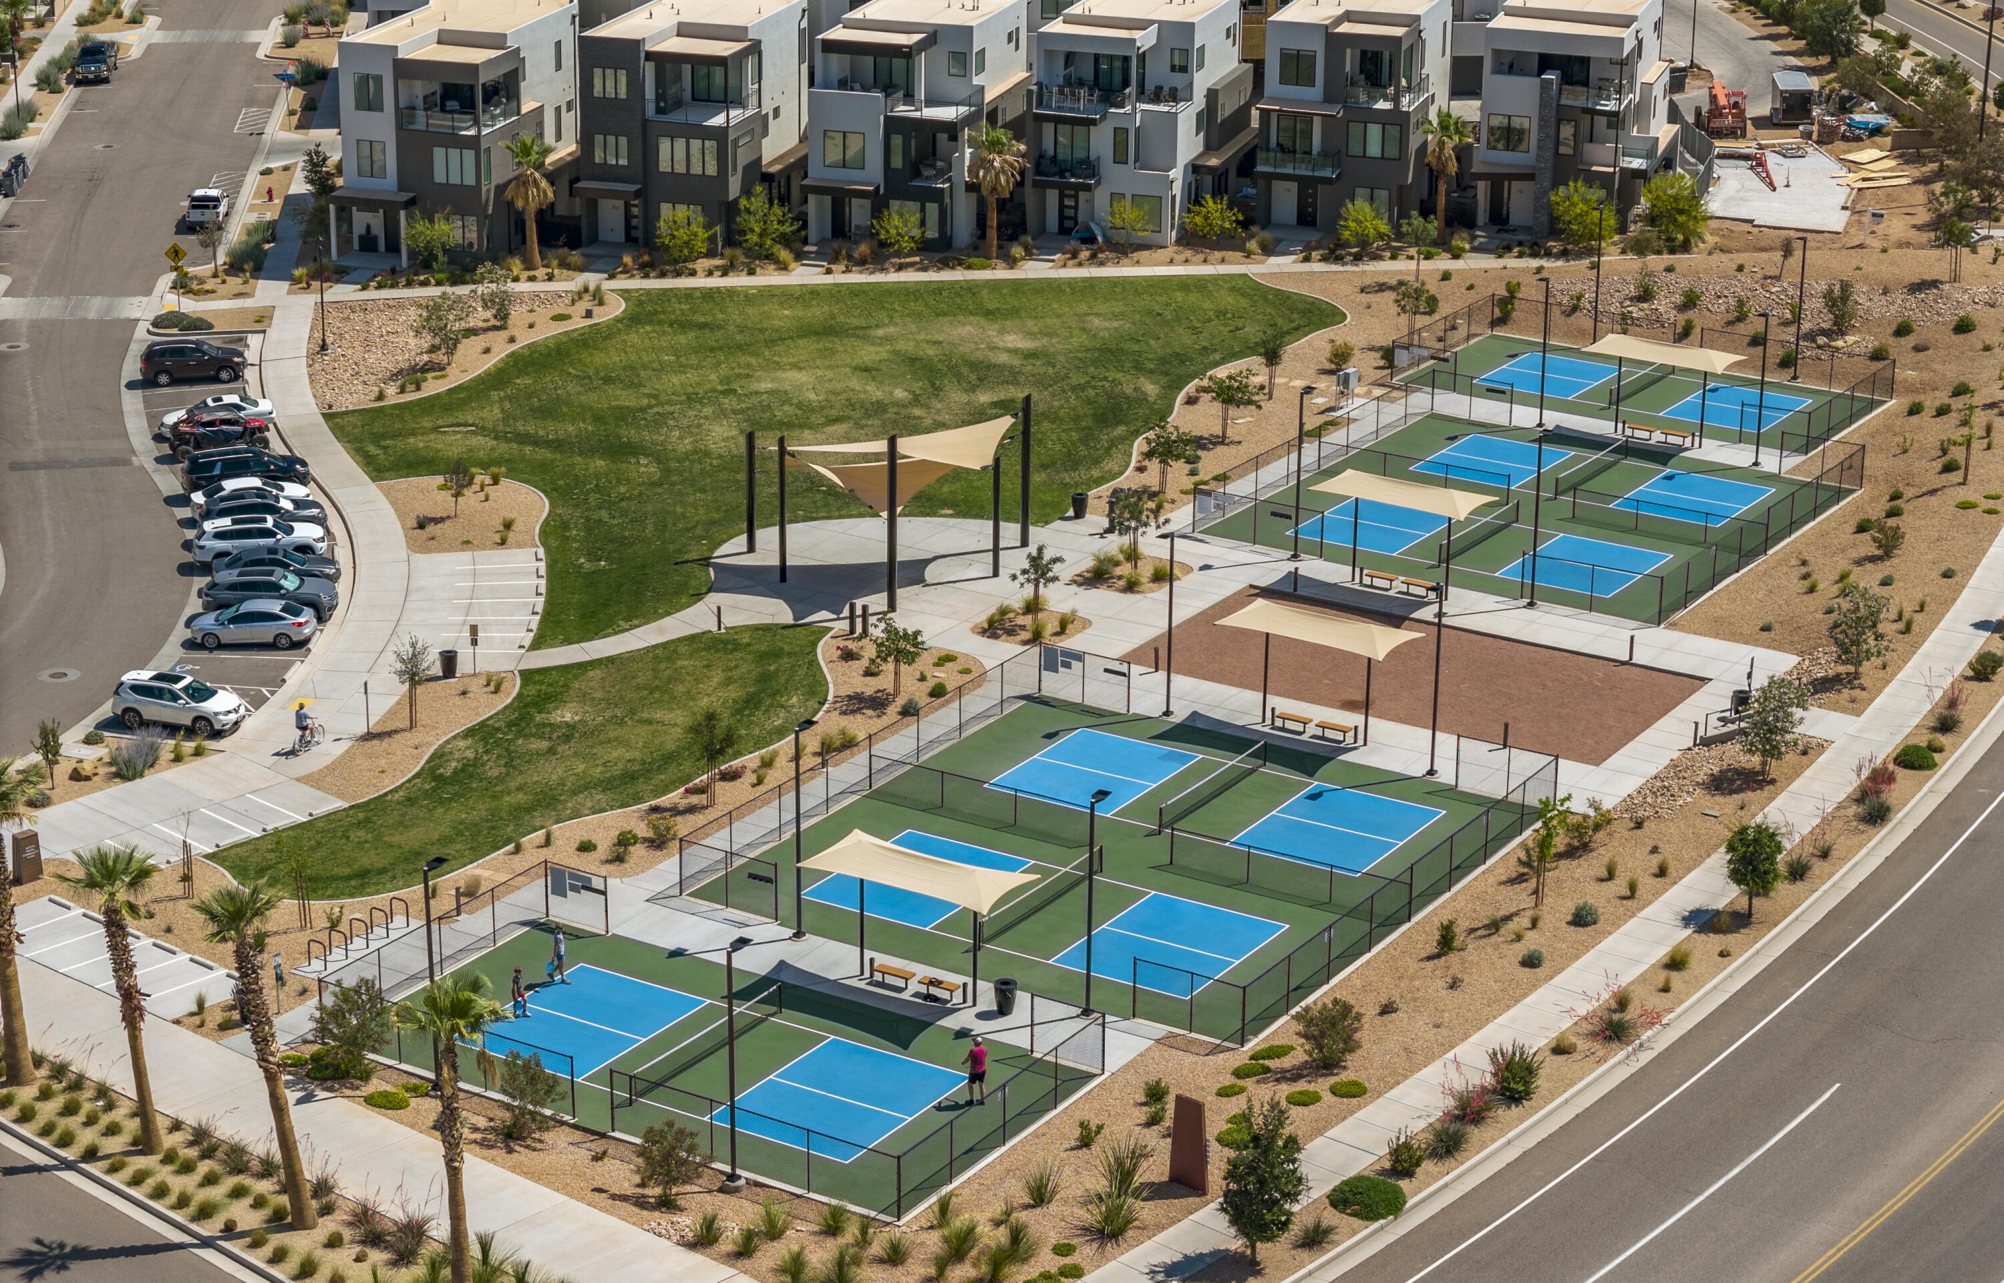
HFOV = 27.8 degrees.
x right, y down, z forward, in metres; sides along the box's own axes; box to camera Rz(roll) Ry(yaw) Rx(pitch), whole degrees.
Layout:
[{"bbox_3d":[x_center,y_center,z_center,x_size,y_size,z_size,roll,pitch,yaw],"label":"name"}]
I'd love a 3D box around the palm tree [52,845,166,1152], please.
[{"bbox_3d":[-23.311,9.503,106.525,2.750,8.550,2.750,-4,20,-12],"label":"palm tree"}]

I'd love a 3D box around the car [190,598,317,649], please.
[{"bbox_3d":[-27.276,-0.695,147.931,4.540,1.470,1.820,0,20,-1],"label":"car"}]

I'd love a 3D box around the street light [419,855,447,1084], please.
[{"bbox_3d":[-15.456,9.093,110.578,0.540,6.550,1.070,12,23,29],"label":"street light"}]

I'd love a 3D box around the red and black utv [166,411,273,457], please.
[{"bbox_3d":[-32.833,-8.845,169.968,4.000,1.750,1.800,-10,22,-26],"label":"red and black utv"}]

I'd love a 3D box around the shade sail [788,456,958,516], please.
[{"bbox_3d":[-3.915,-6.193,149.700,9.171,1.510,6.443,-1,20,-6],"label":"shade sail"}]

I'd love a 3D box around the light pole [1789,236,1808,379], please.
[{"bbox_3d":[35.509,-14.754,180.365,0.540,6.500,0.970,12,23,29],"label":"light pole"}]

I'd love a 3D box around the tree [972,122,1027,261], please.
[{"bbox_3d":[-0.165,-21.276,192.825,2.850,6.450,2.850,1,20,0],"label":"tree"}]

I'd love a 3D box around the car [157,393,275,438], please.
[{"bbox_3d":[-33.821,-9.767,174.840,4.800,1.450,1.830,-8,21,-23],"label":"car"}]

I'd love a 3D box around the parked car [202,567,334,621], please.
[{"bbox_3d":[-27.158,-1.774,150.547,4.930,1.730,1.930,-1,20,-5],"label":"parked car"}]

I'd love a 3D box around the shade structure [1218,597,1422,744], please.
[{"bbox_3d":[10.445,1.102,134.402,6.300,4.240,3.150,12,23,29],"label":"shade structure"}]

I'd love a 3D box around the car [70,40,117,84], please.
[{"bbox_3d":[-54.994,-35.254,245.764,2.000,1.900,5.750,-1,20,-5],"label":"car"}]

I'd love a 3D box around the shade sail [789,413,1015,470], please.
[{"bbox_3d":[-3.868,-7.031,149.464,9.230,1.570,6.392,-1,20,-6],"label":"shade sail"}]

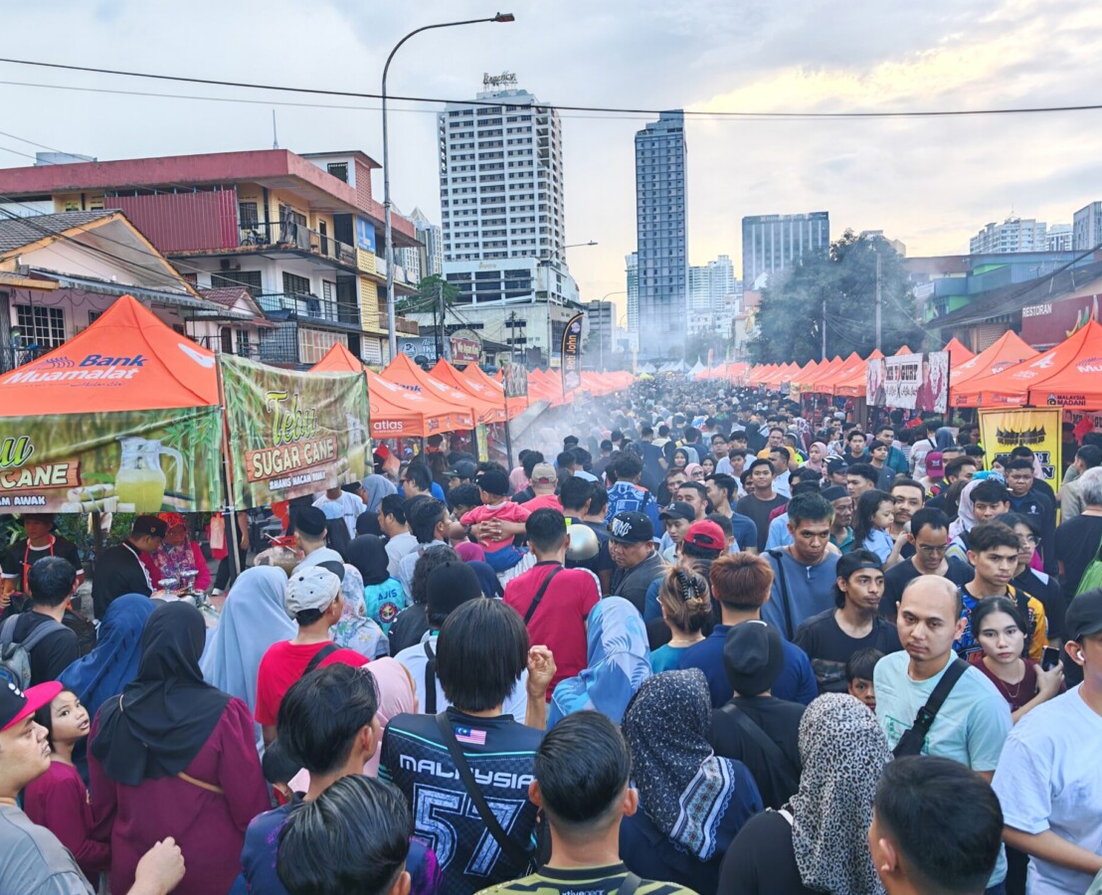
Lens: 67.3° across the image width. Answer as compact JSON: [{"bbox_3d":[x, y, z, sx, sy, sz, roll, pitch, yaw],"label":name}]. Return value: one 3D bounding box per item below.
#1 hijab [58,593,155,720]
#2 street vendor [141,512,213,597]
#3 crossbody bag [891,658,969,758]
[{"bbox_3d":[-1.532,0.748,2.900,0.350,0.480,0.330,1,5,27],"label":"hijab"},{"bbox_3d":[-2.530,1.137,5.650,0.500,1.560,0.360,-3,5,-14],"label":"street vendor"},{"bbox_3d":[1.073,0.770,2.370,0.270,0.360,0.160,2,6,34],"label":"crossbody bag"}]

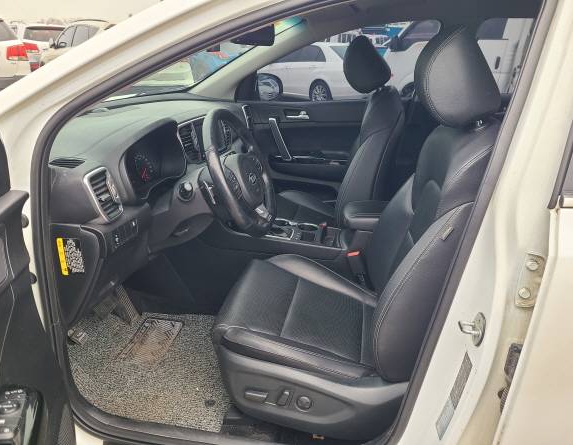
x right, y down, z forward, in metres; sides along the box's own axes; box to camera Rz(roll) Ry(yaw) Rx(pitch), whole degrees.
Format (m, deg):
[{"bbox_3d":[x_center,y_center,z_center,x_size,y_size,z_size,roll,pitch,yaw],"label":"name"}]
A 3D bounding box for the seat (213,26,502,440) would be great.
[{"bbox_3d":[0.218,0.018,1.220,0.720,1.025,0.520,6,22,10],"label":"seat"}]

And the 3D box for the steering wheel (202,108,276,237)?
[{"bbox_3d":[-0.147,-0.130,1.254,0.110,0.370,0.370,-18,16,18],"label":"steering wheel"}]

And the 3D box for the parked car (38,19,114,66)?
[{"bbox_3d":[-4.085,-3.725,10.331,1.870,1.730,4.650,-18,29,-39],"label":"parked car"}]

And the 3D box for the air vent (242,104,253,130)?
[{"bbox_3d":[-0.198,-0.521,2.199,0.050,0.130,0.080,-6,20,14],"label":"air vent"}]

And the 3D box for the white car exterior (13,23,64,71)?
[{"bbox_3d":[-7.919,-5.307,14.041,1.860,1.690,4.600,-15,27,-35],"label":"white car exterior"}]

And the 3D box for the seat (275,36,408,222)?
[{"bbox_3d":[0.216,-0.272,1.940,0.620,1.005,0.520,6,22,10],"label":"seat"}]

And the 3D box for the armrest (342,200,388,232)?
[{"bbox_3d":[0.339,-0.024,1.594,0.300,0.075,0.200,6,22,10],"label":"armrest"}]

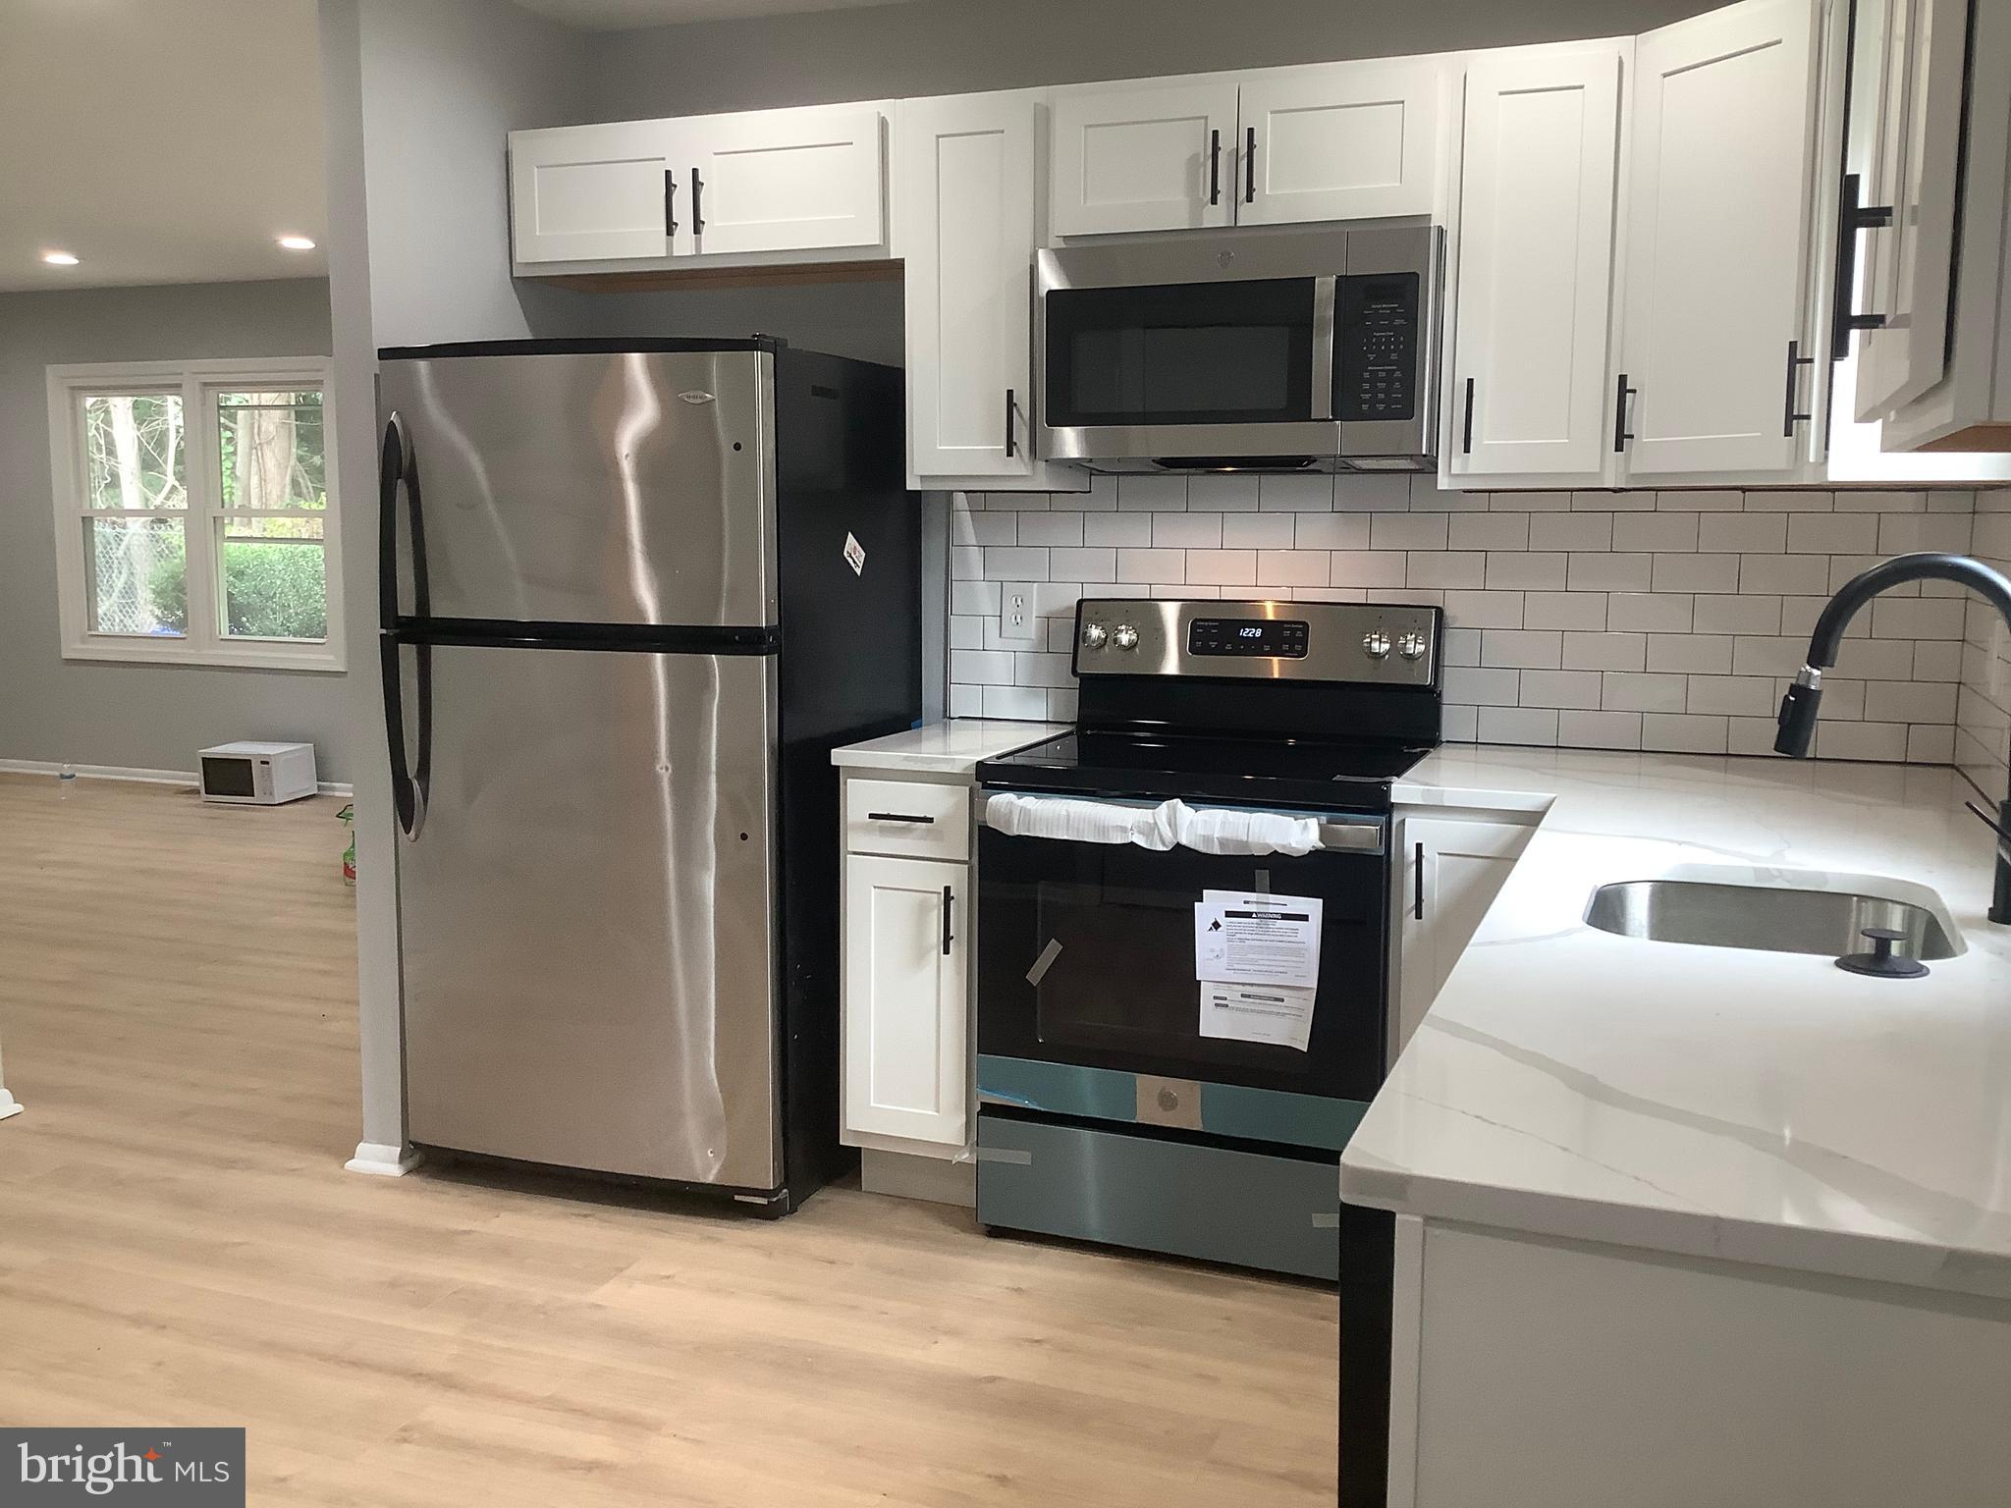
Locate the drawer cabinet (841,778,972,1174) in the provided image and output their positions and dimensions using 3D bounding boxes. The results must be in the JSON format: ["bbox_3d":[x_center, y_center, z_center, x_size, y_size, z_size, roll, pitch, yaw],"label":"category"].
[{"bbox_3d":[-0.075,0.379,3.740,0.304,0.775,0.620,3,8,20],"label":"drawer cabinet"}]

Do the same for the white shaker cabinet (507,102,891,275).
[{"bbox_3d":[-0.600,-1.188,3.893,0.906,0.309,0.327,3,8,20],"label":"white shaker cabinet"}]

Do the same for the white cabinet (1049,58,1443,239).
[{"bbox_3d":[0.486,-1.134,3.494,0.764,0.308,0.327,3,8,20],"label":"white cabinet"}]

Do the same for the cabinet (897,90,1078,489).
[{"bbox_3d":[-0.015,-0.929,3.708,0.304,0.771,0.327,3,8,20],"label":"cabinet"}]

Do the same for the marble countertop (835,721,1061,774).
[{"bbox_3d":[-0.079,-0.020,3.685,0.311,0.030,0.630,3,8,20],"label":"marble countertop"}]

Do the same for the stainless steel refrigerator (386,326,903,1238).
[{"bbox_3d":[-0.714,0.014,3.800,0.843,1.690,0.765,3,8,20],"label":"stainless steel refrigerator"}]

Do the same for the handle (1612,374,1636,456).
[{"bbox_3d":[1.077,-0.589,3.121,0.034,0.131,0.012,-3,8,-24],"label":"handle"}]

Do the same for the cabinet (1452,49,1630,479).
[{"bbox_3d":[0.990,-0.879,3.339,0.312,0.771,0.327,3,8,20],"label":"cabinet"}]

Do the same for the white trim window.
[{"bbox_3d":[-4.001,-1.185,8.929,1.800,1.490,0.100,3,8,20],"label":"white trim window"}]

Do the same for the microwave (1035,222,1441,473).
[{"bbox_3d":[0.475,-0.770,3.514,0.760,0.415,0.385,3,8,20],"label":"microwave"}]

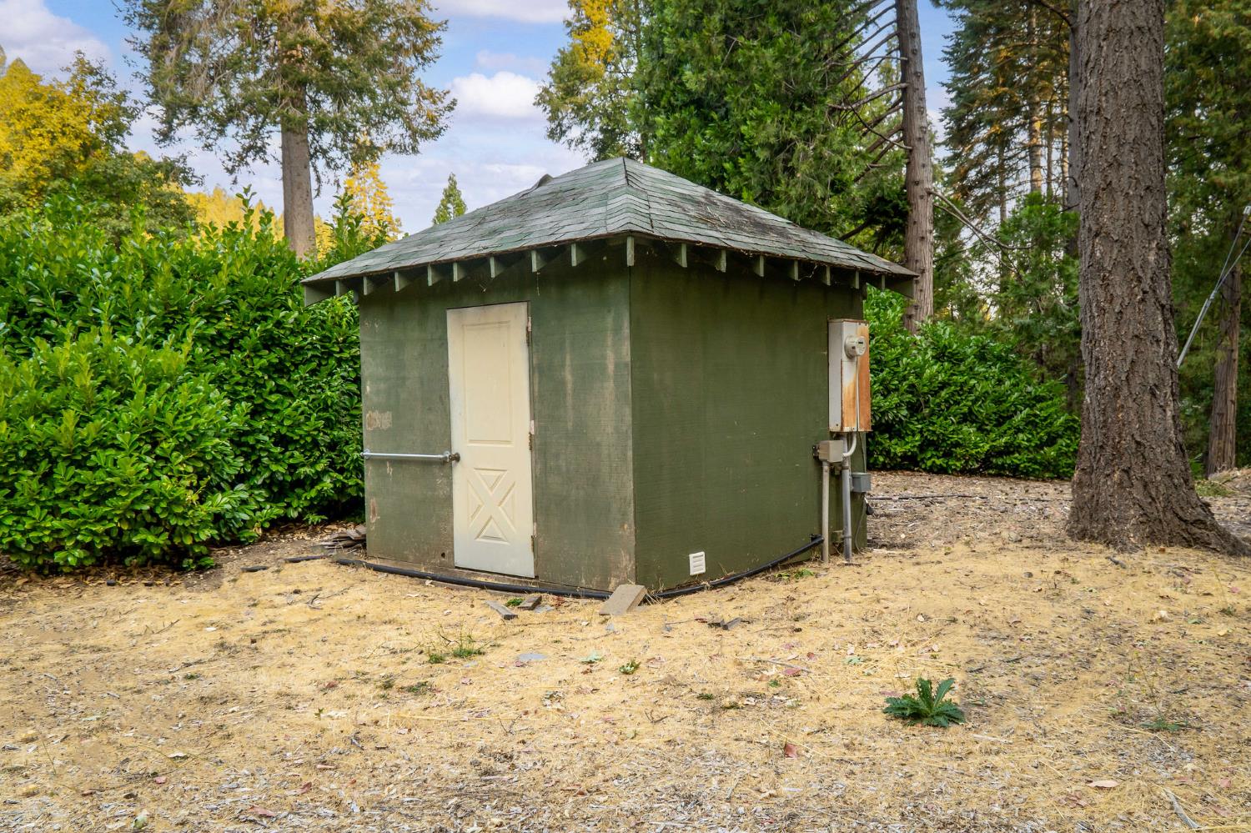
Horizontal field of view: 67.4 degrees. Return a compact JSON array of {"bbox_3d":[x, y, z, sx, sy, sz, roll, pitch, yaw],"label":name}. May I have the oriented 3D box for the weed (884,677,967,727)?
[{"bbox_3d":[1.235,1.173,3.860,0.340,0.155,0.300,-1,1,18],"label":"weed"}]

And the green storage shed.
[{"bbox_3d":[-0.030,-0.581,8.512,3.800,3.540,4.110,0,2,41],"label":"green storage shed"}]

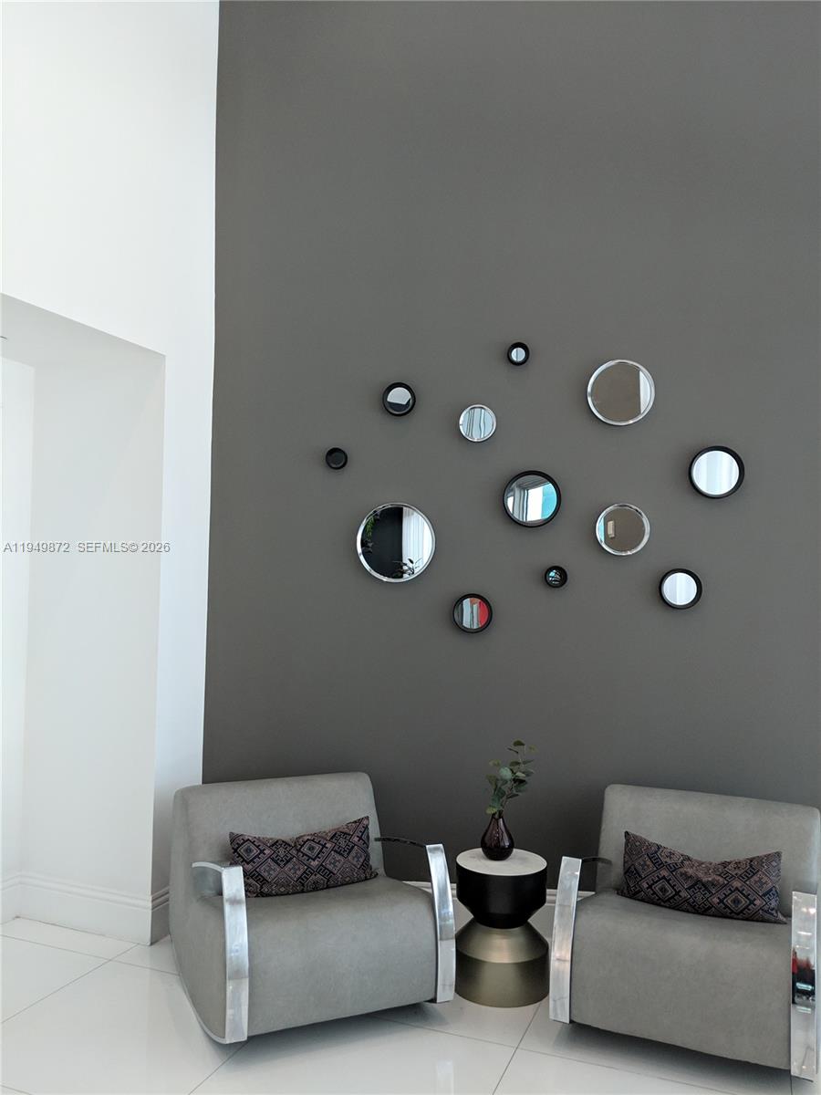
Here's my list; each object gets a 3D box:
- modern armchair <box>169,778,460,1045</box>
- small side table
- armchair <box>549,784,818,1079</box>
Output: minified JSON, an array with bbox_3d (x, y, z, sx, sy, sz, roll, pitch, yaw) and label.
[{"bbox_3d":[-0.393,1.285,3.169,0.764,0.700,0.900,2,-3,-25],"label":"modern armchair"},{"bbox_3d":[0.346,1.418,3.227,0.352,0.457,0.352,1,-3,0],"label":"small side table"},{"bbox_3d":[0.997,1.296,3.016,0.775,0.700,0.880,0,-3,25],"label":"armchair"}]

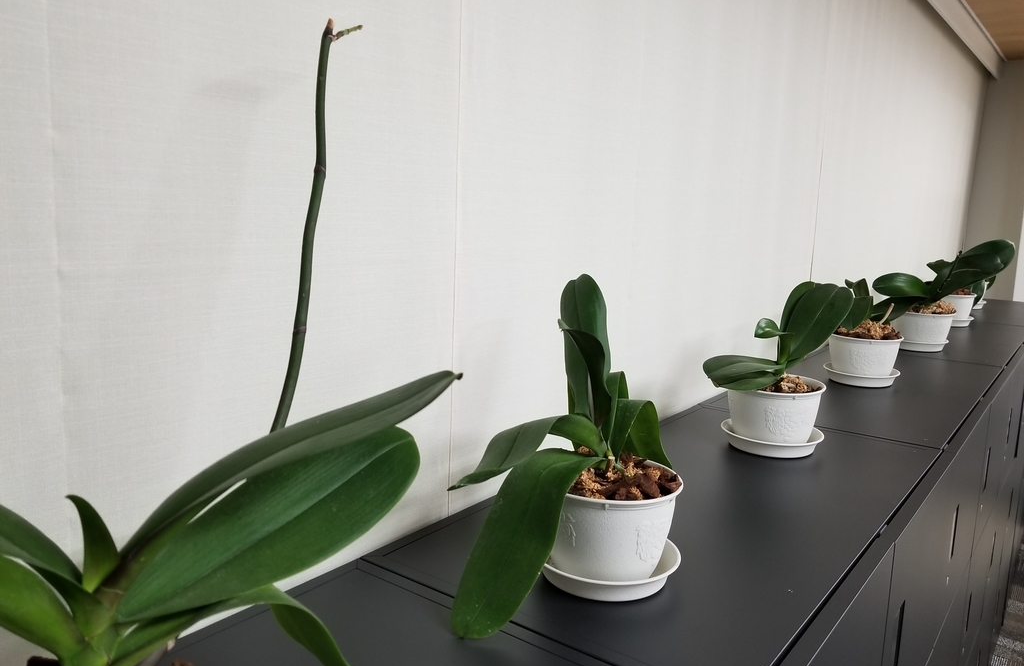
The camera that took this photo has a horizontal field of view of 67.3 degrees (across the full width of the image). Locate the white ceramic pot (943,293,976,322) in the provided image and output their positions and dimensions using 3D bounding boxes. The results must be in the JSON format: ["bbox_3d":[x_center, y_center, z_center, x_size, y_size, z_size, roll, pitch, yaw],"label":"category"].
[{"bbox_3d":[1.564,-0.086,2.752,0.162,0.106,0.162,6,11,29],"label":"white ceramic pot"}]

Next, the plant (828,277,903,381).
[{"bbox_3d":[0.825,-0.007,1.817,0.182,0.240,0.184,5,10,25],"label":"plant"}]

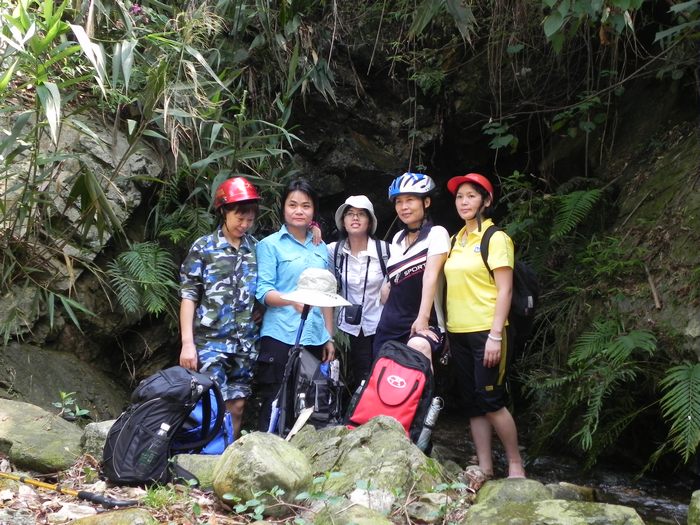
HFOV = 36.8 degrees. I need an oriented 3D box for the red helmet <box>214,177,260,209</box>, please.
[{"bbox_3d":[-0.556,-0.346,5.200,0.210,0.160,0.260,-2,4,-38],"label":"red helmet"}]

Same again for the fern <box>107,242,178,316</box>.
[{"bbox_3d":[-1.204,0.104,6.100,0.440,0.440,0.360,0,4,0],"label":"fern"}]

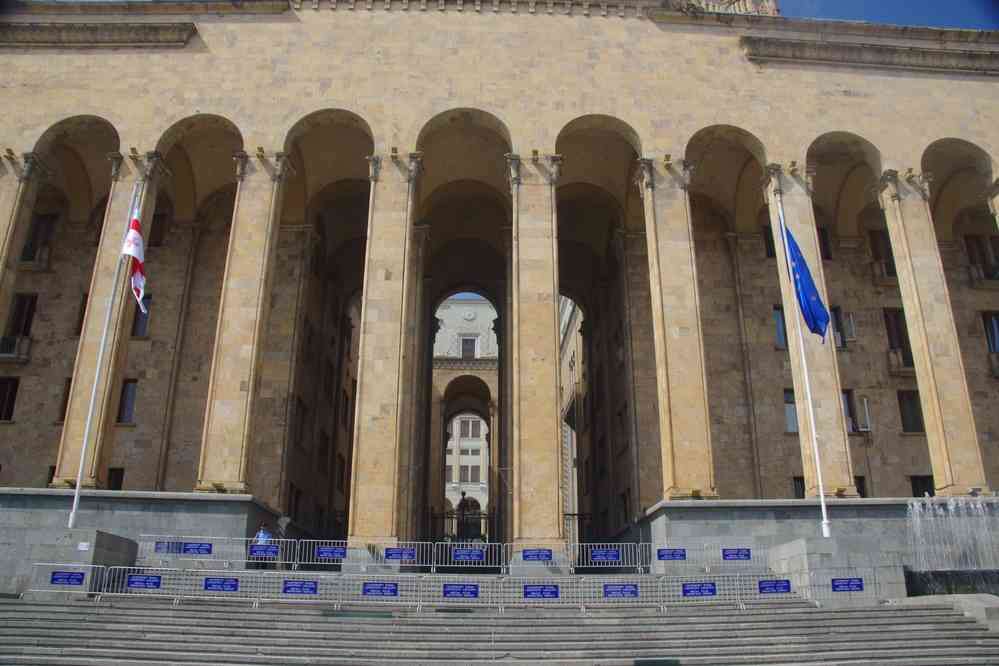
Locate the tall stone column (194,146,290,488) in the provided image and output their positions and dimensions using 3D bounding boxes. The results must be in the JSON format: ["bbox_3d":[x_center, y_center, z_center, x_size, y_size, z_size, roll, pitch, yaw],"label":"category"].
[{"bbox_3d":[-10.442,-0.828,30.945,1.950,14.550,1.250,1,-19,-1],"label":"tall stone column"}]

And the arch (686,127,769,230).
[{"bbox_3d":[9.108,-6.909,31.609,3.450,2.400,3.000,1,-20,-2],"label":"arch"}]

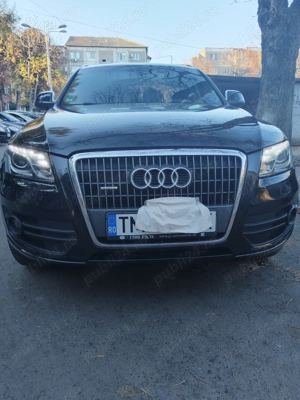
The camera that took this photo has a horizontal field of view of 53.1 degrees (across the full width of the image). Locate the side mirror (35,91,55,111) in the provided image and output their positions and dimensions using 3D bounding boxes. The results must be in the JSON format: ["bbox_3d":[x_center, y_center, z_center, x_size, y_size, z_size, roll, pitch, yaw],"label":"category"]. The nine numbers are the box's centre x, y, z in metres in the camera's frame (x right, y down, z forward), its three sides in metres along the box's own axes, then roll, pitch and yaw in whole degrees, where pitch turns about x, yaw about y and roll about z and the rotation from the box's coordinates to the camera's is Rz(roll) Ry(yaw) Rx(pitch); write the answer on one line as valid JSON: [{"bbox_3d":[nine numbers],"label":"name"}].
[{"bbox_3d":[-1.000,-0.953,2.900,0.210,0.185,0.150,-1,16,-5],"label":"side mirror"}]

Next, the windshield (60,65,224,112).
[{"bbox_3d":[-0.105,-1.038,2.911,1.500,0.200,0.950,-1,48,-5],"label":"windshield"}]

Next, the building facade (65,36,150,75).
[{"bbox_3d":[-8.300,-24.780,61.530,16.000,15.500,9.000,-1,16,-4],"label":"building facade"}]

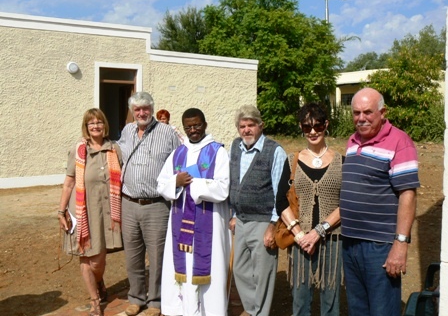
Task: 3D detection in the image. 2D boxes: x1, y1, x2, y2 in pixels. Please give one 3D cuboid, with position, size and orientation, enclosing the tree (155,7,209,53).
[{"bbox_3d":[-1.850,-4.700,25.000,4.800,6.900,4.800,0,5,0],"label":"tree"}]

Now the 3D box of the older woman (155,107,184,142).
[{"bbox_3d":[-0.800,0.120,6.850,0.500,1.620,0.350,0,5,-9],"label":"older woman"}]

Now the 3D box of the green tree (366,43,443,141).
[{"bbox_3d":[8.200,-2.800,20.500,4.100,4.300,3.900,0,5,0],"label":"green tree"}]

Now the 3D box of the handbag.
[{"bbox_3d":[0.400,0.280,2.960,0.150,0.590,0.280,-3,6,-31],"label":"handbag"}]

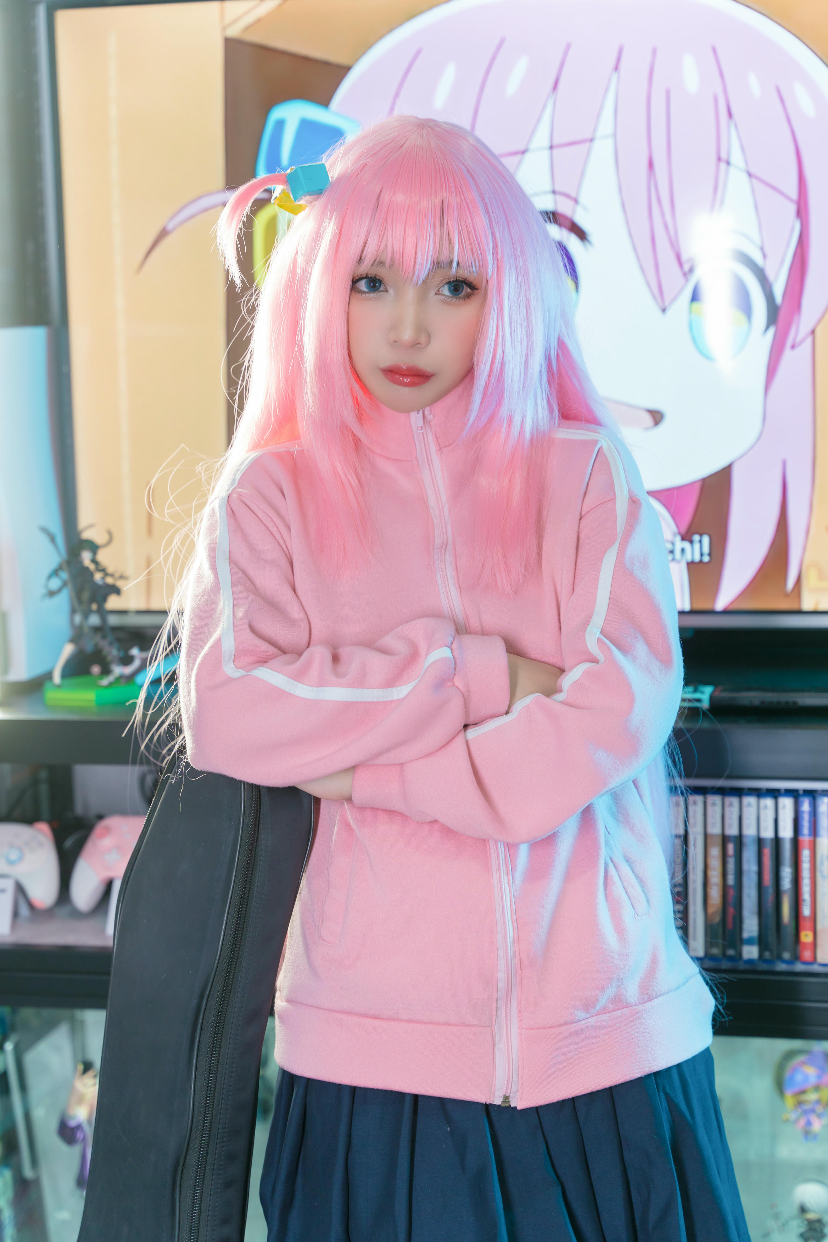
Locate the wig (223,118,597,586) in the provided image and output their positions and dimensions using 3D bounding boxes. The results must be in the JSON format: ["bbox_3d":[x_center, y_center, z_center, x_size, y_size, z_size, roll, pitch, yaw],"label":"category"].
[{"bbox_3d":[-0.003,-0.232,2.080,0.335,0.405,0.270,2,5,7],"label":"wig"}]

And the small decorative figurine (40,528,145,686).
[{"bbox_3d":[-0.370,-0.017,2.770,0.118,0.182,0.100,0,5,14],"label":"small decorative figurine"}]

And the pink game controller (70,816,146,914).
[{"bbox_3d":[-0.303,0.268,2.660,0.153,0.105,0.060,0,-13,14],"label":"pink game controller"}]

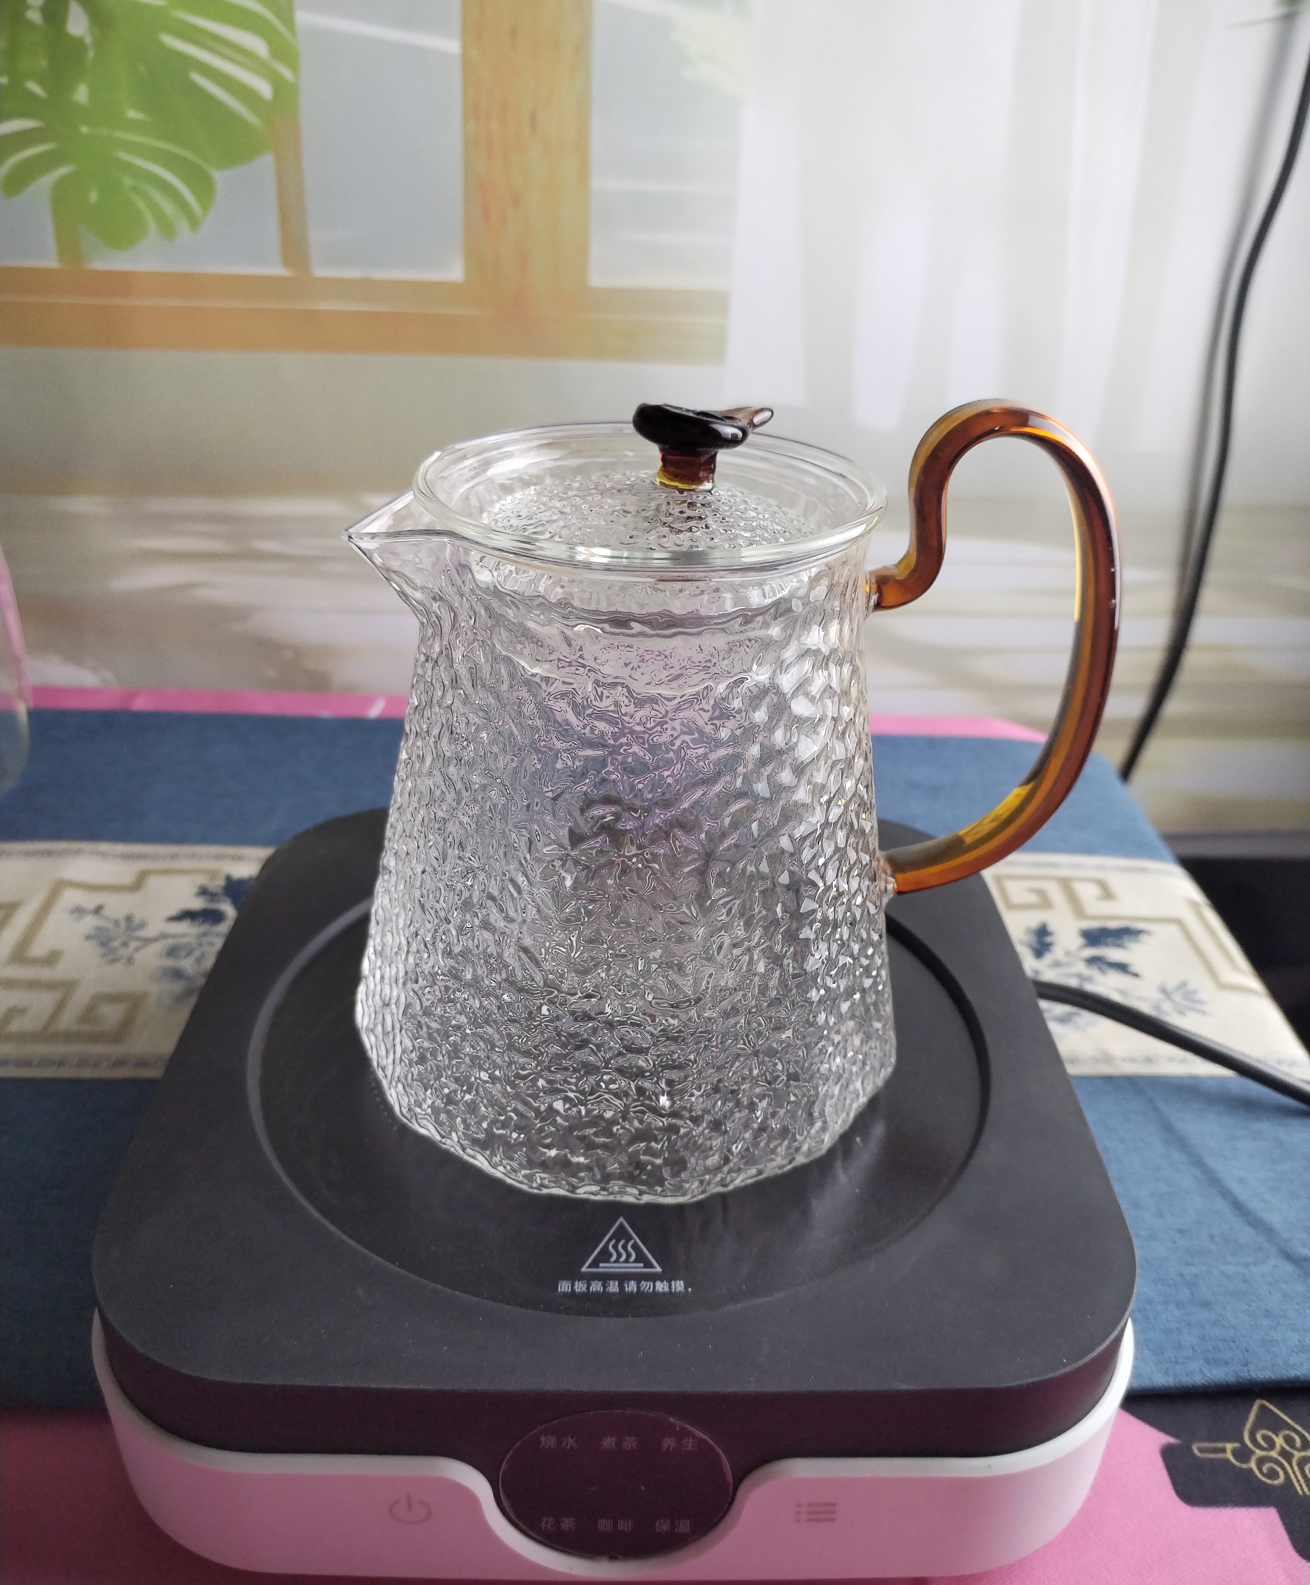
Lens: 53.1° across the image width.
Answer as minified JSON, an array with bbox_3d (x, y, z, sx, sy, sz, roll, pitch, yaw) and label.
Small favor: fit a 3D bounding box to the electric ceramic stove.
[{"bbox_3d":[-0.008,0.078,0.320,0.204,0.057,0.200,1,29,-1],"label":"electric ceramic stove"}]

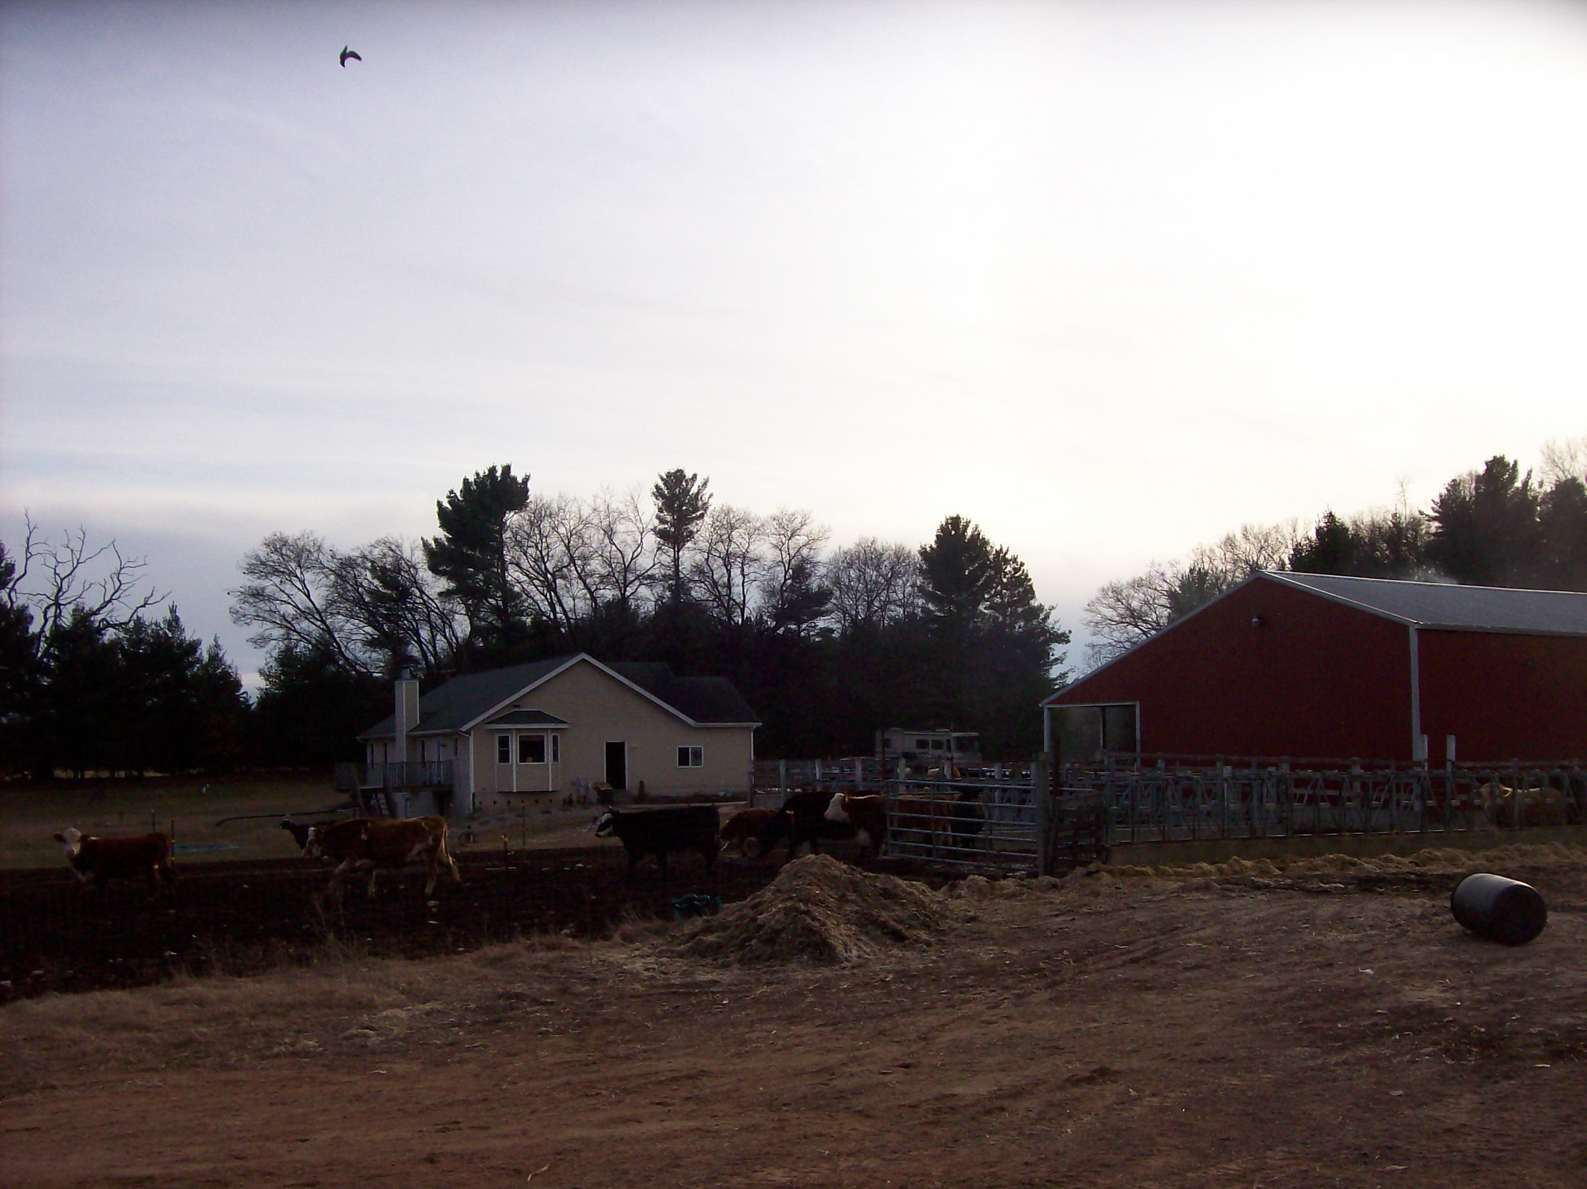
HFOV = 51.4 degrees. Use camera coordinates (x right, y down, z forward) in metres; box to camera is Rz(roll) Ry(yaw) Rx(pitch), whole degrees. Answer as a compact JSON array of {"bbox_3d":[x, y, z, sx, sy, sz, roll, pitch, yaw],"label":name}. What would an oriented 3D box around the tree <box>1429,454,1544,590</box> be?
[{"bbox_3d":[45.114,1.395,106.366,7.330,20.990,7.000,0,-6,0],"label":"tree"}]

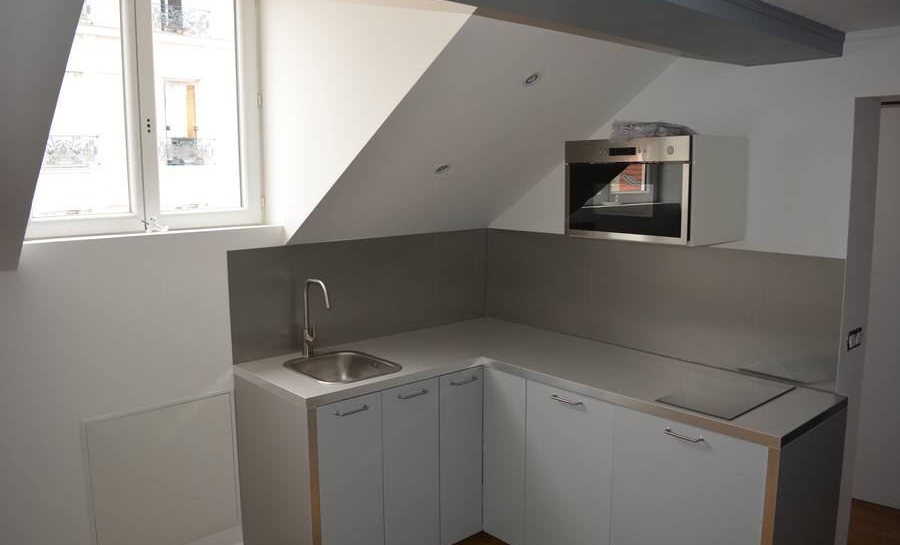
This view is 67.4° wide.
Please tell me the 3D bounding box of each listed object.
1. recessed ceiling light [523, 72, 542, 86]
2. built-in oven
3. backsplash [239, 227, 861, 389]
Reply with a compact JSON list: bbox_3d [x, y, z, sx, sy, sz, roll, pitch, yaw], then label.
[{"bbox_3d":[0.315,-0.746,2.598,0.082,0.030,0.082,-7,-24,-41],"label":"recessed ceiling light"},{"bbox_3d":[0.827,-0.345,2.810,0.380,0.395,0.574,-7,10,-41],"label":"built-in oven"},{"bbox_3d":[0.259,0.180,2.723,1.533,0.506,1.894,-7,10,-41],"label":"backsplash"}]

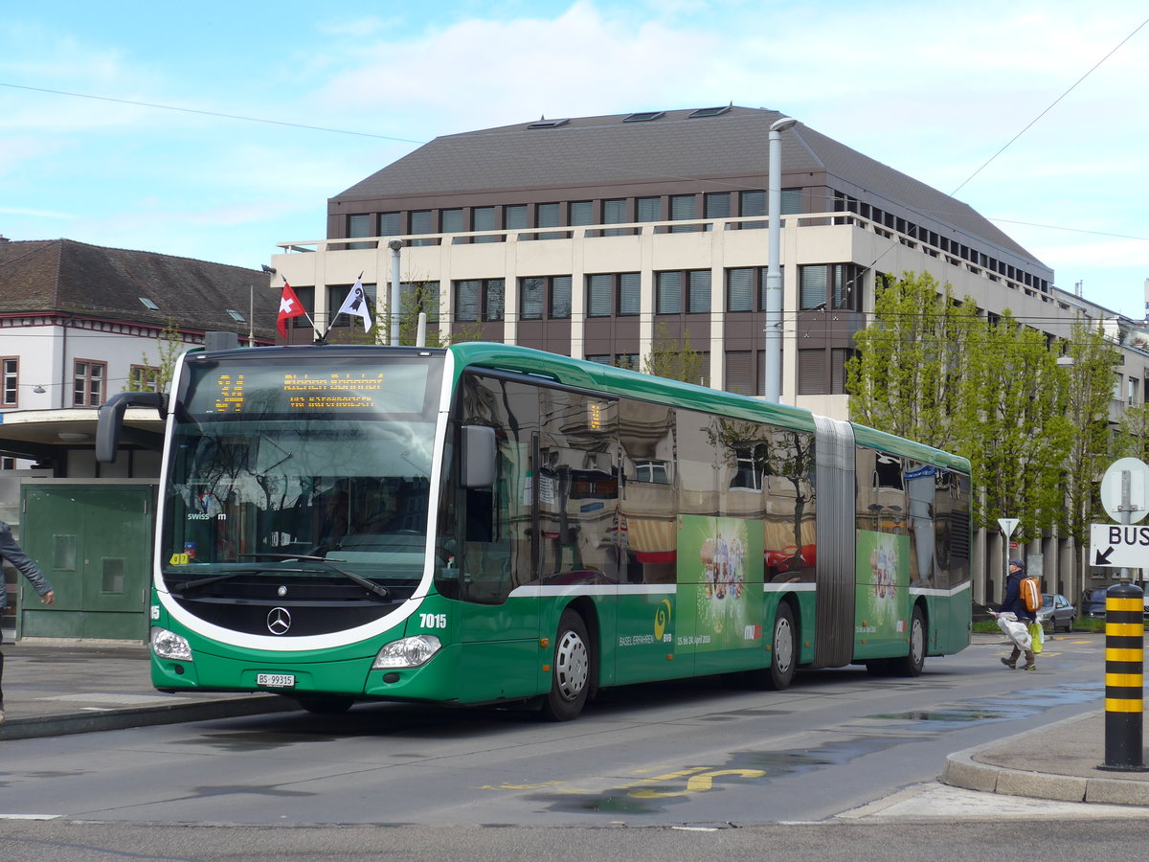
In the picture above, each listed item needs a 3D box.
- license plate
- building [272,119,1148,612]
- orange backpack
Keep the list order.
[{"bbox_3d":[-2.246,1.874,18.500,0.300,0.085,0.015,-1,-3,23],"label":"license plate"},{"bbox_3d":[7.322,-2.593,120.113,27.000,22.200,39.200,-1,-4,26],"label":"building"},{"bbox_3d":[6.893,2.481,37.150,0.300,0.500,0.200,3,-14,-45],"label":"orange backpack"}]

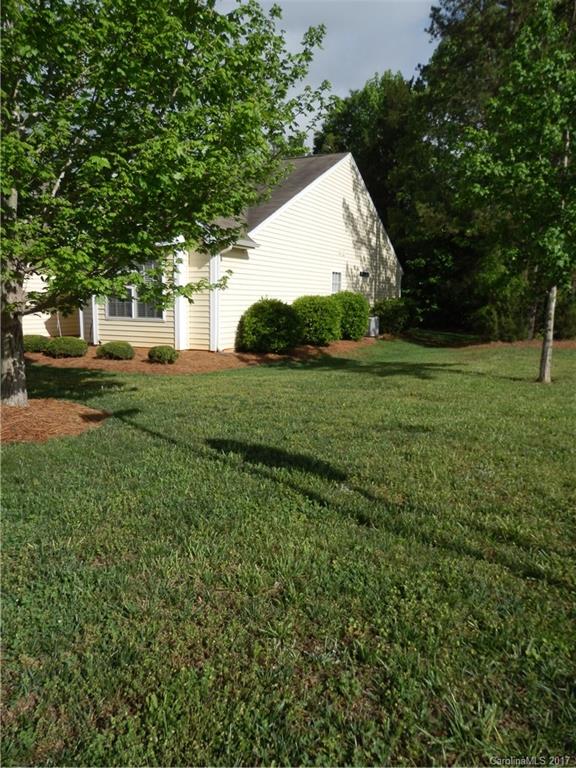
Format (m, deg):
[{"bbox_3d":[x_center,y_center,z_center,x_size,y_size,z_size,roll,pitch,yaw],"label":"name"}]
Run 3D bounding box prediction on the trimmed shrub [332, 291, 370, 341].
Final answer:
[{"bbox_3d":[2.035,-2.253,18.352,1.390,1.631,1.390,1,8,0],"label":"trimmed shrub"}]

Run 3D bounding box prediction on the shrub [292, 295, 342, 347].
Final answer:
[{"bbox_3d":[0.834,-1.830,16.084,1.464,1.487,1.464,1,8,0],"label":"shrub"}]

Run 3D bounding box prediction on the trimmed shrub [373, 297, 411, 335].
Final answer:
[{"bbox_3d":[4.288,-2.831,23.095,1.624,1.566,1.543,1,8,0],"label":"trimmed shrub"}]

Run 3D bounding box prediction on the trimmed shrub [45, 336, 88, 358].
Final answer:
[{"bbox_3d":[-5.302,-0.872,13.248,1.051,0.499,0.925,1,8,0],"label":"trimmed shrub"}]

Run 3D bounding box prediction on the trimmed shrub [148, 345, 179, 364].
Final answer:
[{"bbox_3d":[-2.716,-0.633,12.114,0.662,0.394,0.629,1,8,0],"label":"trimmed shrub"}]

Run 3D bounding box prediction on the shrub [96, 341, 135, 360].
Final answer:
[{"bbox_3d":[-3.988,-0.773,12.836,0.886,0.422,0.798,1,8,0],"label":"shrub"}]

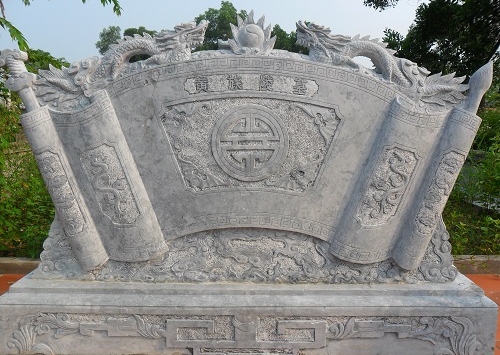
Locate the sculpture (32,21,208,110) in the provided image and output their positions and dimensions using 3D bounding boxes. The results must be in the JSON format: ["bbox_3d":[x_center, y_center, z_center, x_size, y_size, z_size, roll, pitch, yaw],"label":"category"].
[{"bbox_3d":[-0.796,-0.690,2.435,1.064,0.524,0.200,0,6,0],"label":"sculpture"}]

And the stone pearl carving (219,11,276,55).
[{"bbox_3d":[-0.015,-0.884,2.397,0.344,0.249,0.170,0,6,0],"label":"stone pearl carving"}]

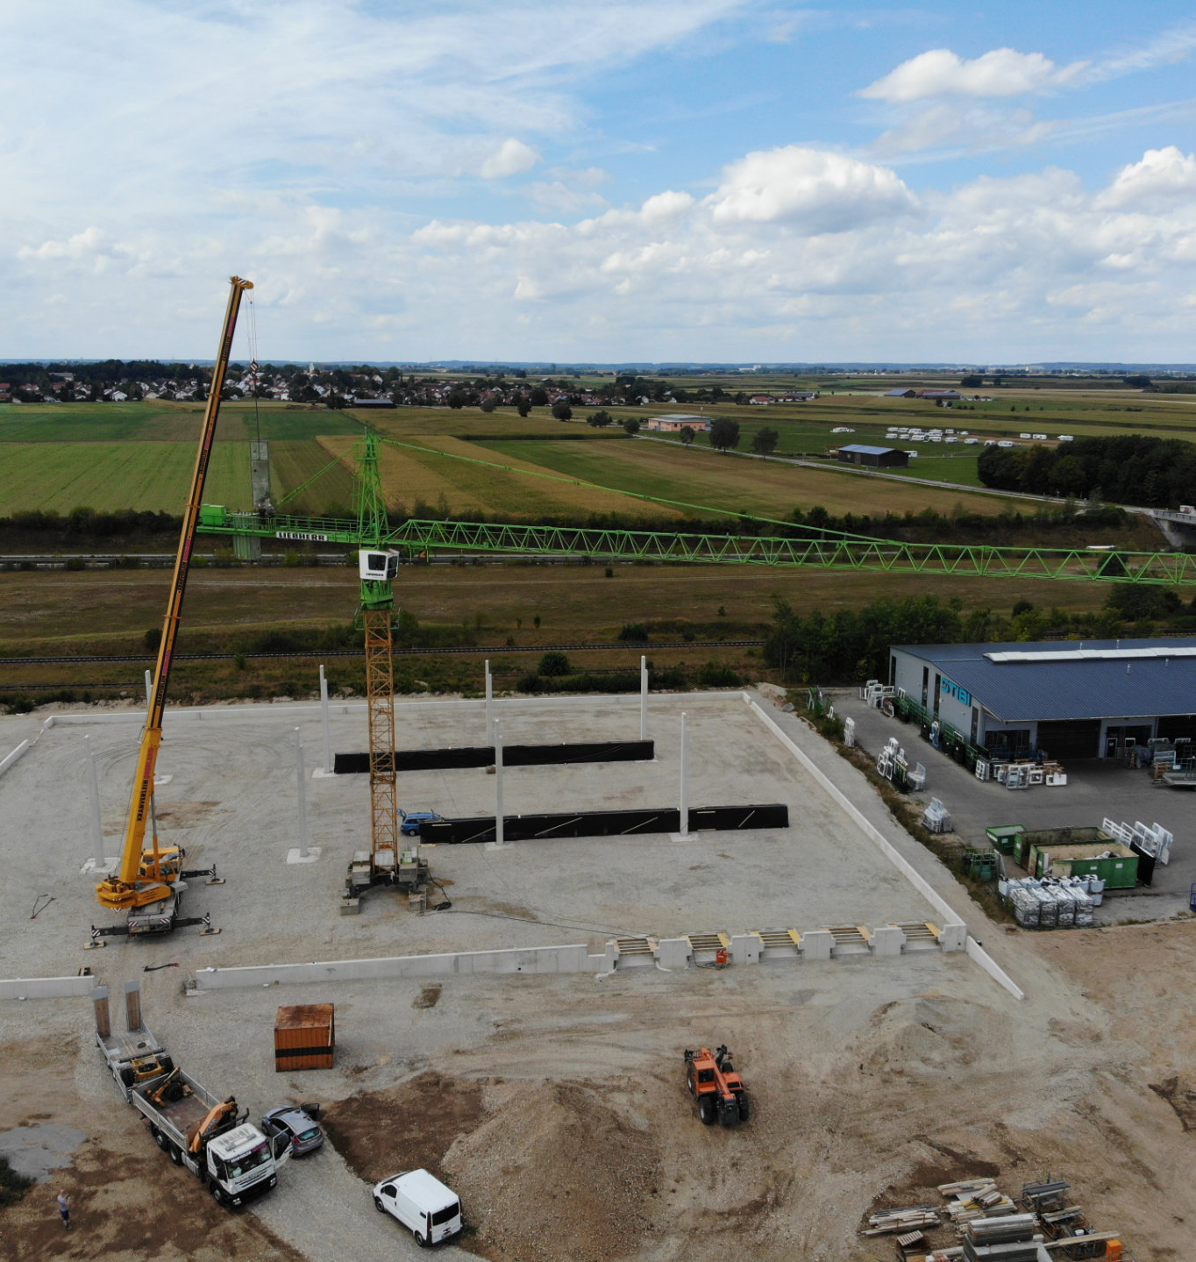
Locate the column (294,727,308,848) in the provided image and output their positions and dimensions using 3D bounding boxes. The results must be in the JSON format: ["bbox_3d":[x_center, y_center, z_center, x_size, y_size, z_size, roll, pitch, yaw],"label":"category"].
[{"bbox_3d":[-22.617,12.350,89.346,0.530,10.200,0.530,-2,13,-7],"label":"column"}]

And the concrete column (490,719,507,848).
[{"bbox_3d":[-7.654,11.940,91.299,0.530,10.200,0.530,-2,13,-7],"label":"concrete column"}]

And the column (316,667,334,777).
[{"bbox_3d":[-25.096,8.196,107.468,0.530,10.200,0.530,-2,13,-7],"label":"column"}]

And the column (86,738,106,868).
[{"bbox_3d":[-37.624,12.761,87.387,0.530,10.200,0.530,-2,13,-7],"label":"column"}]

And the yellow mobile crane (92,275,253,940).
[{"bbox_3d":[-28.711,-2.073,79.013,13.260,42.900,12.600,-4,13,-16],"label":"yellow mobile crane"}]

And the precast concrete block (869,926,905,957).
[{"bbox_3d":[19.204,20.723,77.783,2.499,1.924,0.350,-1,13,-7],"label":"precast concrete block"}]

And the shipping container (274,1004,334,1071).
[{"bbox_3d":[-16.217,22.503,64.774,2.990,2.600,2.400,-2,13,-7],"label":"shipping container"}]

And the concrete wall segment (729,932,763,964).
[{"bbox_3d":[9.664,20.944,76.675,2.378,1.900,0.350,-1,13,-7],"label":"concrete wall segment"}]

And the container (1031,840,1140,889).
[{"bbox_3d":[36.165,17.561,86.516,6.700,2.390,2.450,-2,13,-9],"label":"container"}]

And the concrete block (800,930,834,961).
[{"bbox_3d":[14.392,20.832,77.169,2.467,1.882,0.350,-1,13,-7],"label":"concrete block"}]

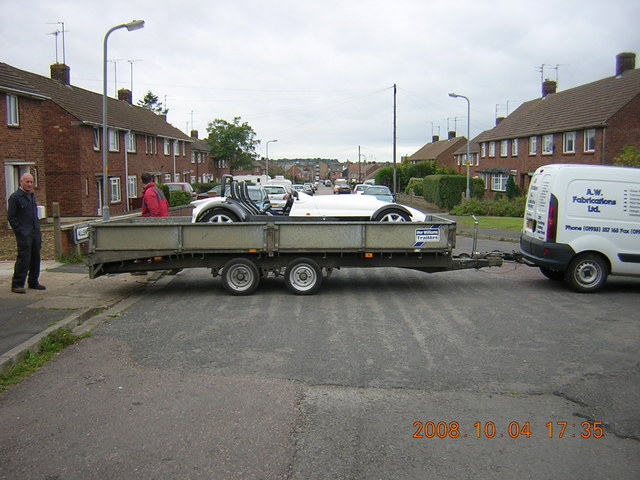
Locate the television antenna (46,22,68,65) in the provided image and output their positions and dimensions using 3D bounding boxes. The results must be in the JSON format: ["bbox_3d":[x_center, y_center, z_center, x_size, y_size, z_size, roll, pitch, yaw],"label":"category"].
[{"bbox_3d":[-15.360,-11.538,38.948,1.300,2.480,0.600,0,6,0],"label":"television antenna"}]

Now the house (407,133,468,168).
[{"bbox_3d":[21.345,-13.346,113.217,8.400,9.200,29.000,0,6,0],"label":"house"}]

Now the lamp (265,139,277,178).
[{"bbox_3d":[-4.242,-6.181,57.671,0.950,5.000,0.280,0,6,0],"label":"lamp"}]

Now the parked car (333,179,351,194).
[{"bbox_3d":[2.176,-5.233,65.830,1.720,1.460,4.100,0,6,0],"label":"parked car"}]

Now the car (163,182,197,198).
[{"bbox_3d":[-9.350,-2.773,40.948,3.650,1.480,1.660,0,6,0],"label":"car"}]

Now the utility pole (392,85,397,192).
[{"bbox_3d":[5.598,-7.359,49.486,0.260,8.240,0.260,0,6,0],"label":"utility pole"}]

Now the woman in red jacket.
[{"bbox_3d":[-2.993,-0.394,12.032,0.330,1.630,0.460,5,8,35],"label":"woman in red jacket"}]

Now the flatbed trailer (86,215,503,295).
[{"bbox_3d":[-0.210,0.138,10.180,6.000,1.050,2.020,0,6,0],"label":"flatbed trailer"}]

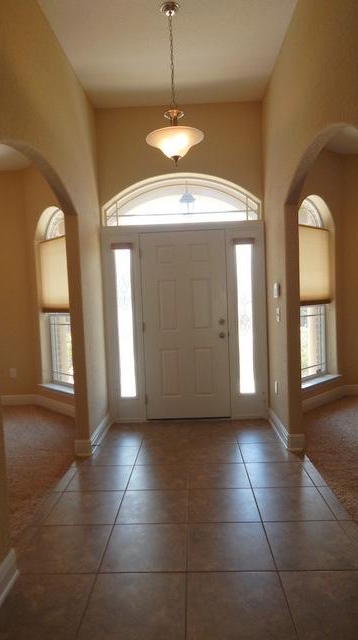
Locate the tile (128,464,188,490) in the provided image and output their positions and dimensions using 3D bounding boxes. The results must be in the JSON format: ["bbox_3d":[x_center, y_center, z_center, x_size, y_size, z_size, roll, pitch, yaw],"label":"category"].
[{"bbox_3d":[-0.145,1.181,3.060,0.433,0.012,0.430,-2,3,2],"label":"tile"}]

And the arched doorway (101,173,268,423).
[{"bbox_3d":[0.071,-0.230,4.415,1.730,2.650,0.160,-2,3,2],"label":"arched doorway"}]

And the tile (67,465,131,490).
[{"bbox_3d":[-0.582,1.194,3.069,0.431,0.010,0.431,-2,3,2],"label":"tile"}]

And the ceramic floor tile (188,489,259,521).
[{"bbox_3d":[0.278,1.188,2.615,0.433,0.012,0.430,-2,3,2],"label":"ceramic floor tile"}]

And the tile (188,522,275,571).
[{"bbox_3d":[0.264,1.211,2.186,0.433,0.012,0.430,-2,3,2],"label":"tile"}]

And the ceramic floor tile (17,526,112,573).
[{"bbox_3d":[-0.608,1.235,2.201,0.431,0.010,0.431,-2,3,2],"label":"ceramic floor tile"}]

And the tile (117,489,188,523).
[{"bbox_3d":[-0.159,1.203,2.630,0.433,0.012,0.430,-2,3,2],"label":"tile"}]

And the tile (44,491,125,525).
[{"bbox_3d":[-0.595,1.214,2.635,0.431,0.010,0.431,-2,3,2],"label":"tile"}]

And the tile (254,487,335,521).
[{"bbox_3d":[0.709,1.169,2.595,0.431,0.010,0.431,-2,3,2],"label":"tile"}]

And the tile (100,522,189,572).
[{"bbox_3d":[-0.172,1.226,2.200,0.433,0.012,0.430,-2,3,2],"label":"tile"}]

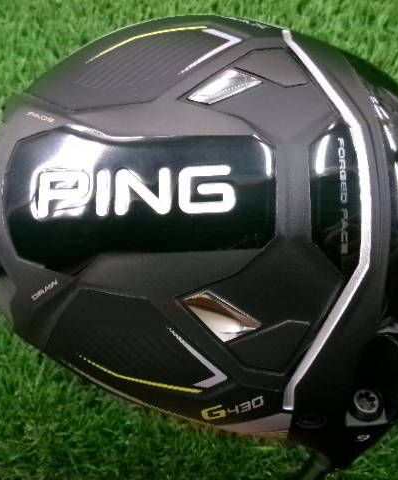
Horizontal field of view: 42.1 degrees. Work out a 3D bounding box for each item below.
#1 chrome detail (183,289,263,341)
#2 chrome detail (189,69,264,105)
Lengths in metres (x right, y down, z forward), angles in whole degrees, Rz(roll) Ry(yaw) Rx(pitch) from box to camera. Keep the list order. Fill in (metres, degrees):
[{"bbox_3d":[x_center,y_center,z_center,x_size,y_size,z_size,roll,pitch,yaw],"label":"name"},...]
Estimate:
[{"bbox_3d":[0.005,0.017,0.119,0.018,0.003,0.009,39,102,-10],"label":"chrome detail"},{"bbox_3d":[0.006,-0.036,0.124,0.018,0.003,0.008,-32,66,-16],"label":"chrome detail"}]

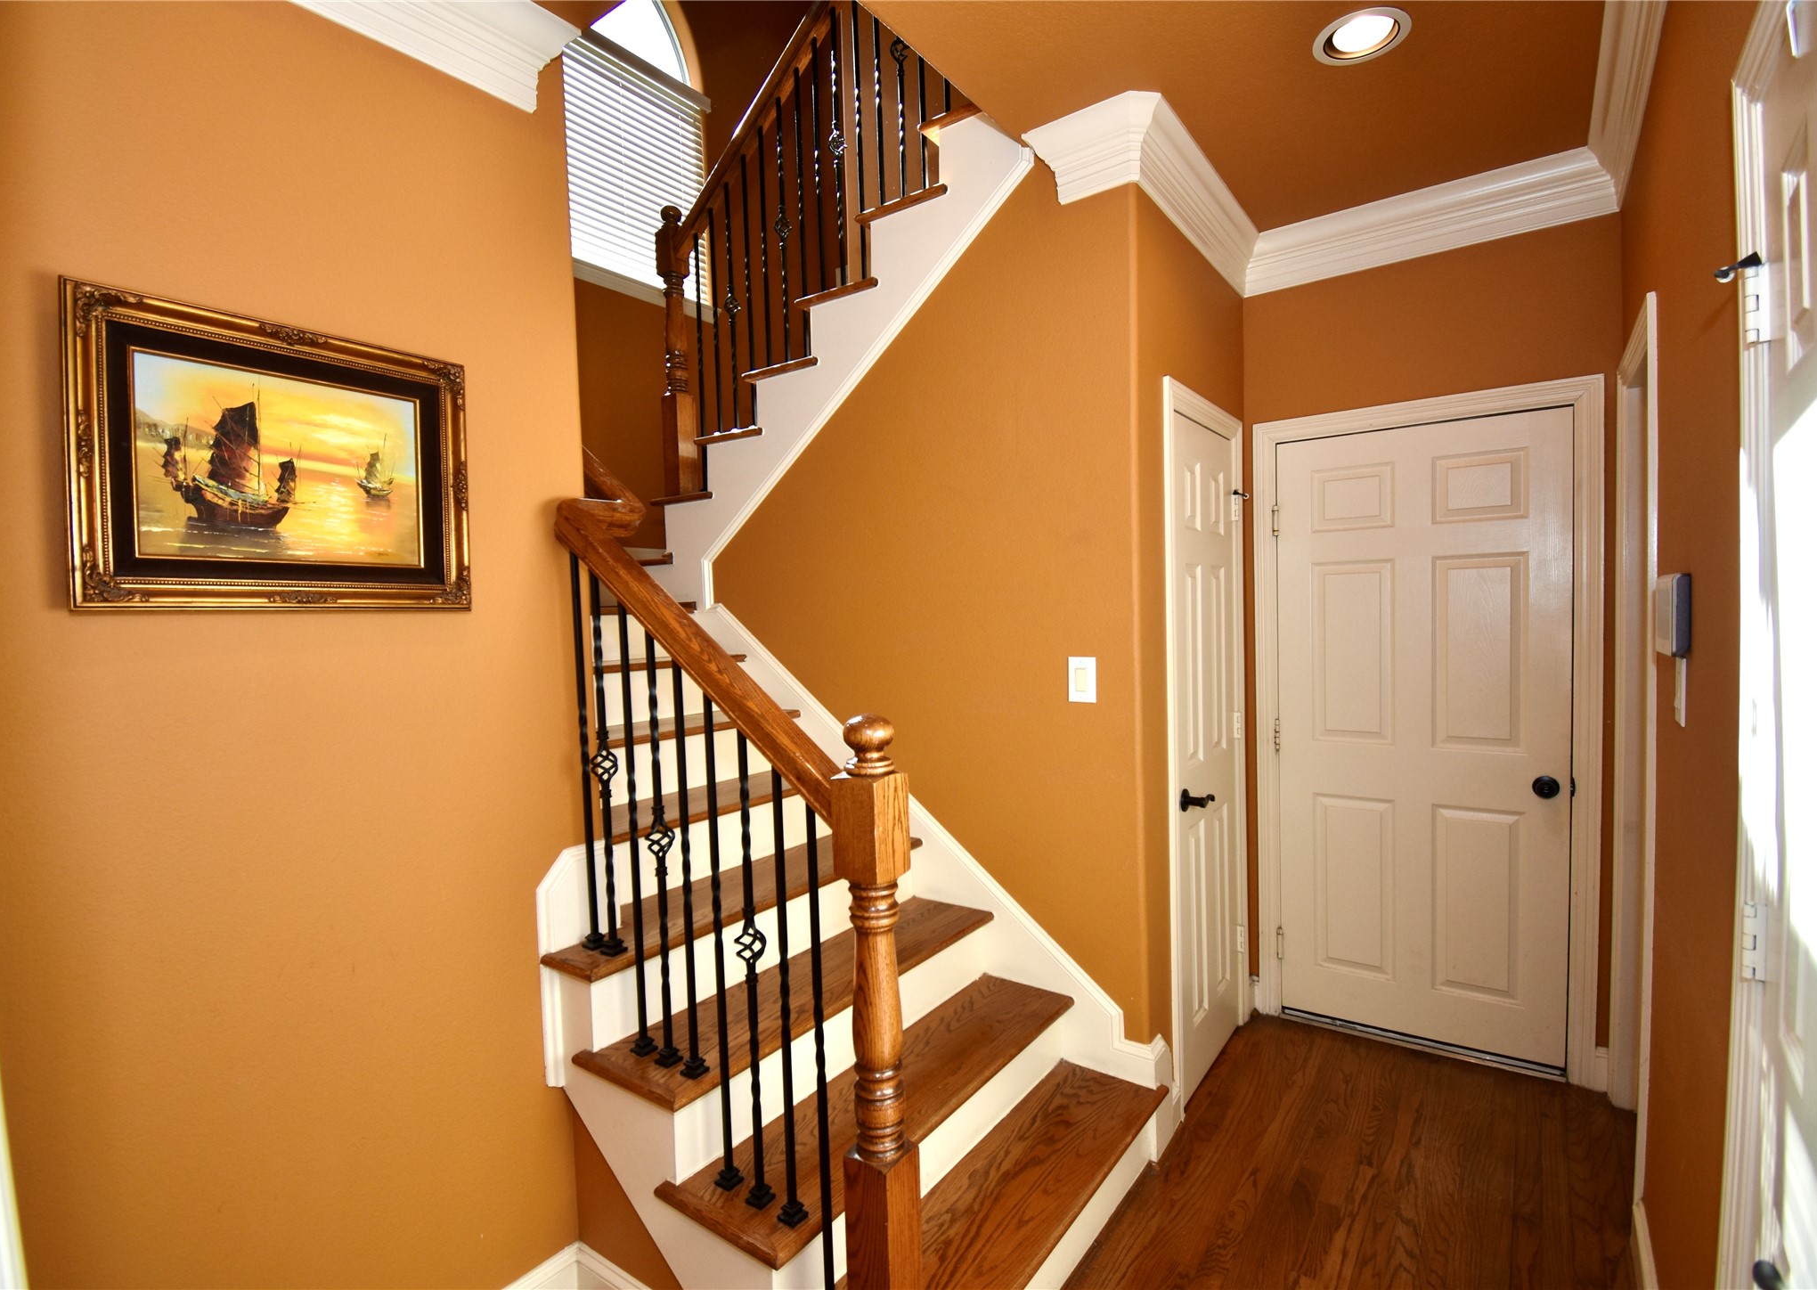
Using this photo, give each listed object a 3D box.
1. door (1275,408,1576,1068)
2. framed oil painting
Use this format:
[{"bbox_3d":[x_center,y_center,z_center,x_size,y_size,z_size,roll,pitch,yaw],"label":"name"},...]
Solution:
[{"bbox_3d":[1.679,0.306,2.686,0.810,2.035,0.045,0,3,37],"label":"door"},{"bbox_3d":[-1.018,-0.288,1.353,0.045,0.470,0.548,0,3,37],"label":"framed oil painting"}]

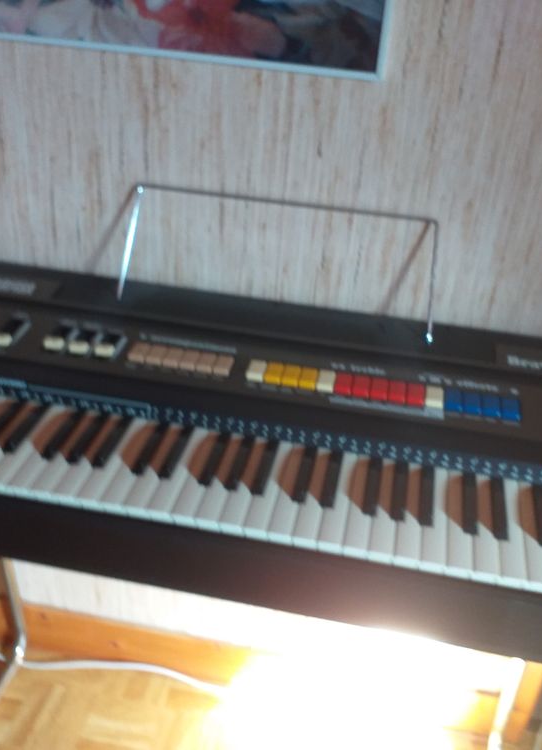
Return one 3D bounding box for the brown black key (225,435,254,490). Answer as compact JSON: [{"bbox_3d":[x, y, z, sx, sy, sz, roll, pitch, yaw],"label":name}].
[{"bbox_3d":[-0.030,0.088,0.802,0.011,0.011,0.085,9,34,8],"label":"brown black key"}]

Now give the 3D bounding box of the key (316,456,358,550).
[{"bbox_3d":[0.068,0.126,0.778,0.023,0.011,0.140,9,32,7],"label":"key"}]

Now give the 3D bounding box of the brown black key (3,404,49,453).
[{"bbox_3d":[-0.261,0.052,0.836,0.012,0.010,0.086,9,32,7],"label":"brown black key"}]

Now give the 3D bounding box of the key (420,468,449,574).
[{"bbox_3d":[0.161,0.140,0.765,0.022,0.013,0.134,9,34,8],"label":"key"}]

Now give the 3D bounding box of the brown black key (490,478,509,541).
[{"bbox_3d":[0.227,0.129,0.772,0.012,0.010,0.086,9,32,7],"label":"brown black key"}]

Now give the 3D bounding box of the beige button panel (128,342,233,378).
[{"bbox_3d":[-0.102,-0.018,0.902,0.120,0.010,0.030,9,37,8],"label":"beige button panel"}]

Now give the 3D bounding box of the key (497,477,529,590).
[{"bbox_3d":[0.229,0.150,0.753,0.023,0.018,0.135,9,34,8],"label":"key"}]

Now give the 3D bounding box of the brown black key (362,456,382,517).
[{"bbox_3d":[0.104,0.108,0.779,0.012,0.011,0.085,9,34,8],"label":"brown black key"}]

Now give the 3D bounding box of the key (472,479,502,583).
[{"bbox_3d":[0.207,0.148,0.759,0.022,0.013,0.134,9,34,8],"label":"key"}]

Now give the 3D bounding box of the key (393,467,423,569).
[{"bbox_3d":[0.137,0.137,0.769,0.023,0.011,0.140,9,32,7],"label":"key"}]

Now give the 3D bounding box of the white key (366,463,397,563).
[{"bbox_3d":[0.115,0.133,0.771,0.022,0.013,0.134,9,34,8],"label":"white key"}]

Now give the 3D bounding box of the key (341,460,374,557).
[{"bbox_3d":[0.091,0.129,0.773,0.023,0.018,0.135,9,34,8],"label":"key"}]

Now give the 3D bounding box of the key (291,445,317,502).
[{"bbox_3d":[0.034,0.099,0.797,0.012,0.010,0.086,9,32,7],"label":"key"}]

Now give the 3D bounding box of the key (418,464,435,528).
[{"bbox_3d":[0.157,0.118,0.781,0.012,0.010,0.086,9,32,7],"label":"key"}]

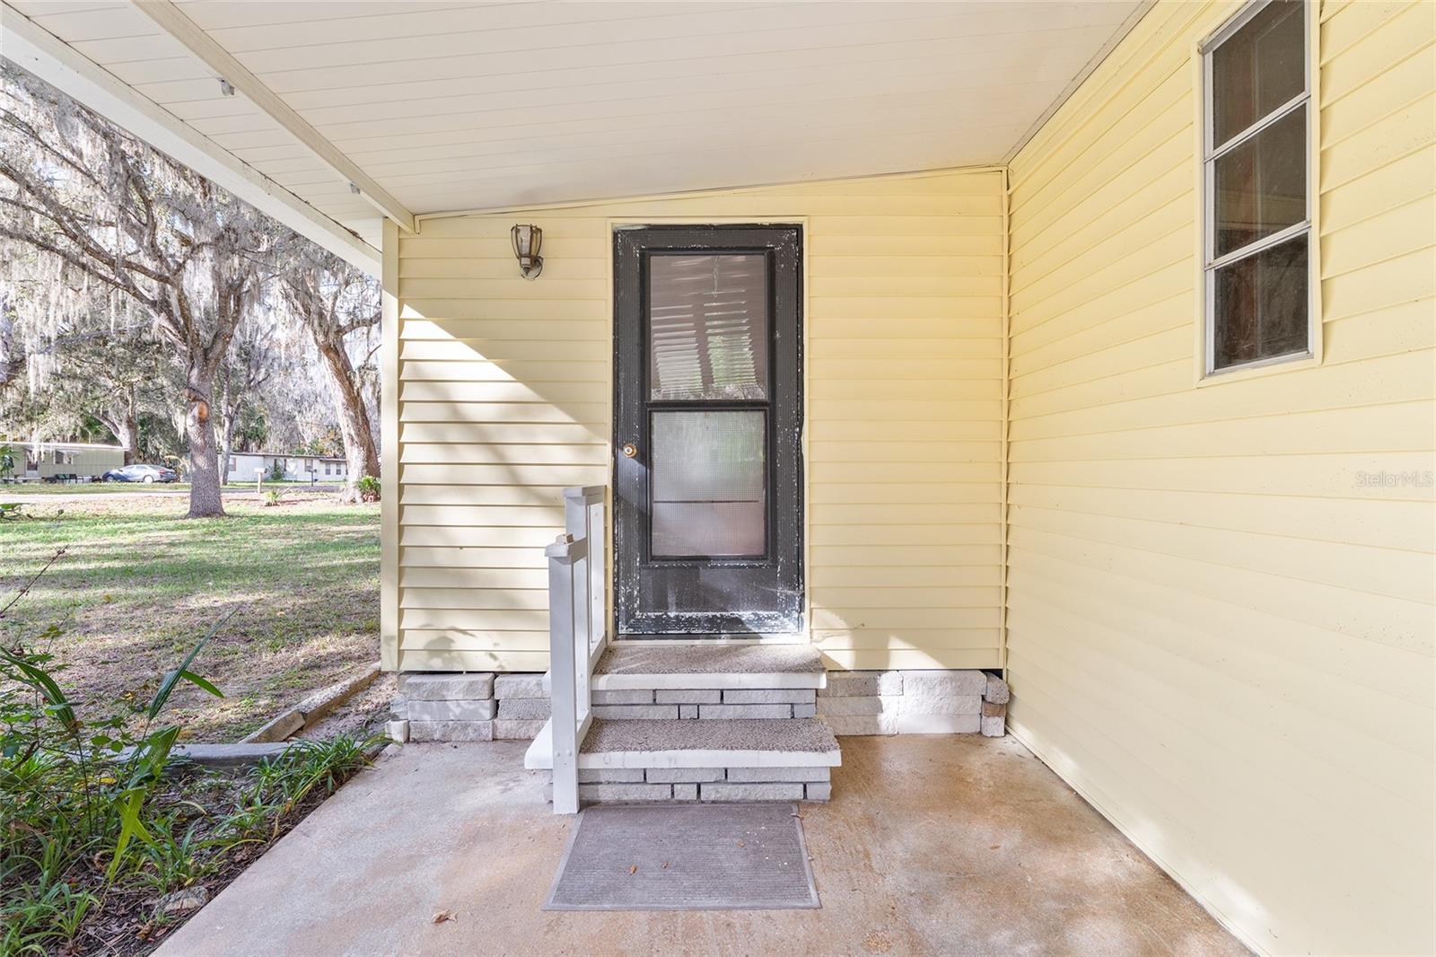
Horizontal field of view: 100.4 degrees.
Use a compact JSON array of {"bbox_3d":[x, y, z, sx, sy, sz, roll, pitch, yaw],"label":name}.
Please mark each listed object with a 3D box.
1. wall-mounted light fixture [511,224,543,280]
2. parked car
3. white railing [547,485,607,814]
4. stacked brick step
[{"bbox_3d":[-0.906,-1.072,2.829,0.145,0.222,0.172,0,0,0],"label":"wall-mounted light fixture"},{"bbox_3d":[-47.355,-0.327,48.999,4.800,1.460,1.820,0,0,-8],"label":"parked car"},{"bbox_3d":[-0.581,0.638,2.558,0.120,1.190,0.700,0,0,0],"label":"white railing"},{"bbox_3d":[-0.129,1.018,2.579,1.180,0.420,0.680,0,0,0],"label":"stacked brick step"}]

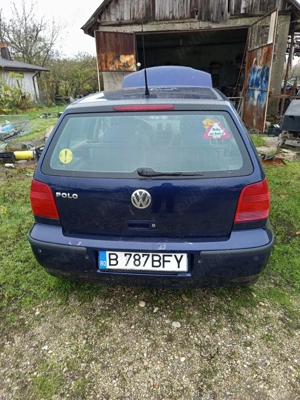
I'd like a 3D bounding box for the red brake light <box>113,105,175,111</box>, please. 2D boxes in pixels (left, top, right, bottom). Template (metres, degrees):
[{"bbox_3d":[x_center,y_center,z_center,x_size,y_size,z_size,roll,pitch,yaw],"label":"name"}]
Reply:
[{"bbox_3d":[-0.036,-0.533,1.606,0.355,0.036,0.040,0,18,6],"label":"red brake light"}]

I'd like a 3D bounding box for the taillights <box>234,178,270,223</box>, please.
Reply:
[{"bbox_3d":[0.621,0.005,1.629,0.240,0.260,0.140,-3,19,-3],"label":"taillights"}]

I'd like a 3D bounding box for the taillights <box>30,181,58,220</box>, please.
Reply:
[{"bbox_3d":[-0.682,-0.004,1.765,0.240,0.260,0.140,4,20,15],"label":"taillights"}]

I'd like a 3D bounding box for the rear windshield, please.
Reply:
[{"bbox_3d":[-0.039,-0.323,1.591,1.230,0.390,0.130,0,-5,6],"label":"rear windshield"}]

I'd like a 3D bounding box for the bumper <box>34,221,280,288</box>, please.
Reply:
[{"bbox_3d":[-0.024,0.343,1.785,1.620,0.370,0.350,0,23,6],"label":"bumper"}]

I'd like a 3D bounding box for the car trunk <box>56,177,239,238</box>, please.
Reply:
[{"bbox_3d":[-0.038,0.040,1.627,1.110,0.370,0.150,0,18,6],"label":"car trunk"}]

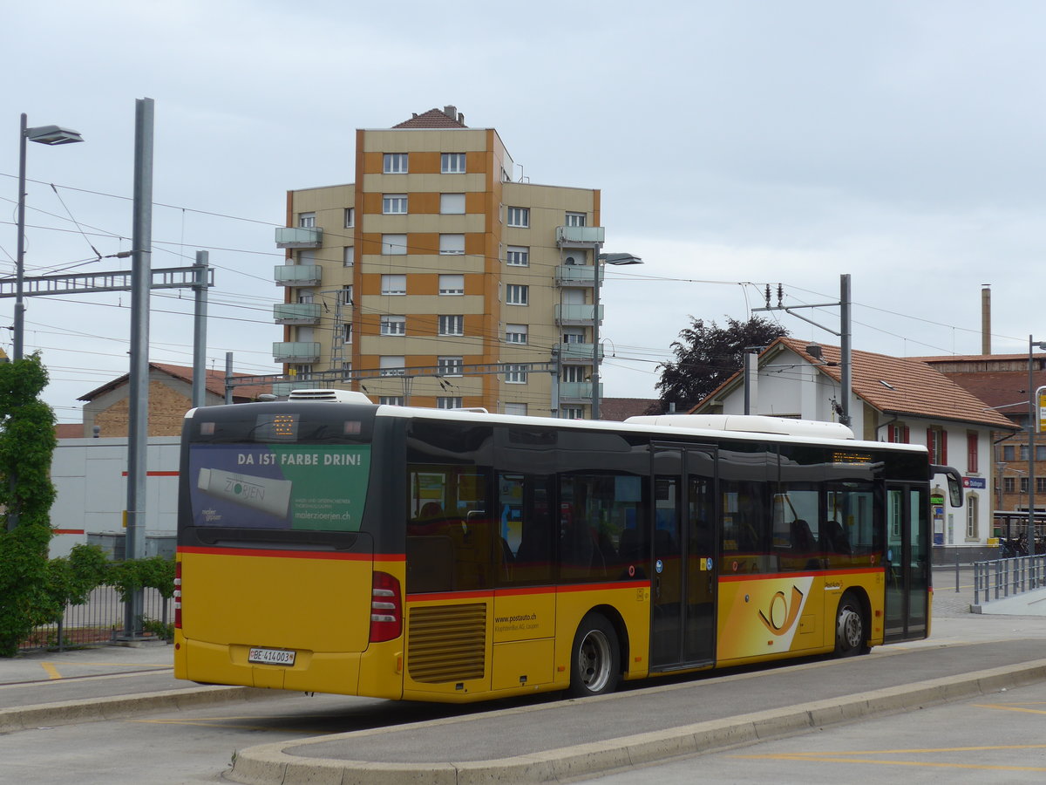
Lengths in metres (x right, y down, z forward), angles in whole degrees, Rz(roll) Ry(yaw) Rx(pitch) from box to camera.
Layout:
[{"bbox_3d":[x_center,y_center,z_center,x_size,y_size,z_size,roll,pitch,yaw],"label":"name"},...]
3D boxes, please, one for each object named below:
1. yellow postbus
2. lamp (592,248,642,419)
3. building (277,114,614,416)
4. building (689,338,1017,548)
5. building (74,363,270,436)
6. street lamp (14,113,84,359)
[{"bbox_3d":[1.171,1.693,22.420,2.600,3.100,12.000,-2,-4,34],"label":"yellow postbus"},{"bbox_3d":[1.778,0.626,37.661,0.970,6.950,0.420,-1,-4,31],"label":"lamp"},{"bbox_3d":[-6.041,-5.128,143.786,23.400,30.200,18.000,0,-3,3],"label":"building"},{"bbox_3d":[16.845,2.828,100.858,10.900,9.930,17.300,-2,-4,34],"label":"building"},{"bbox_3d":[-21.233,4.224,144.329,12.000,11.300,21.000,-1,-3,23],"label":"building"},{"bbox_3d":[-6.205,-0.119,25.763,0.970,6.950,0.420,-1,-4,31],"label":"street lamp"}]

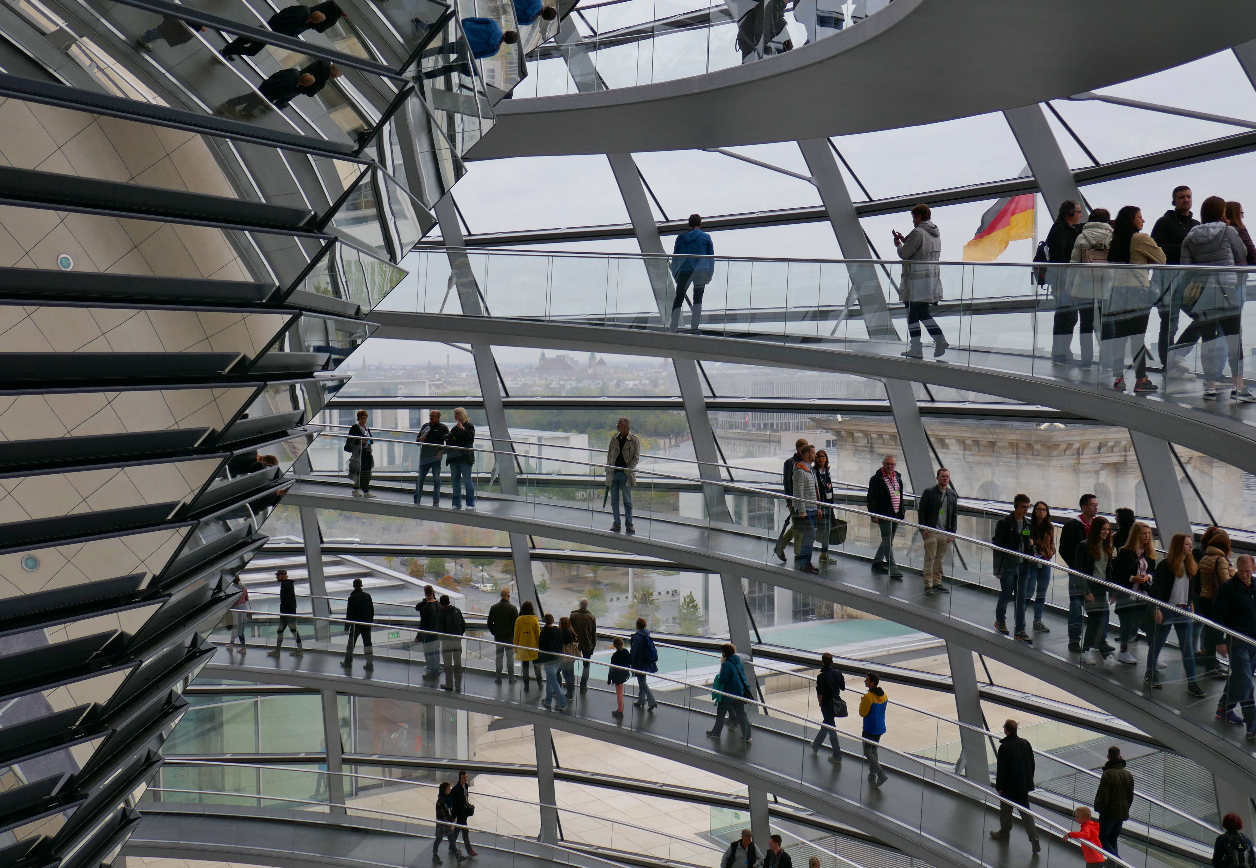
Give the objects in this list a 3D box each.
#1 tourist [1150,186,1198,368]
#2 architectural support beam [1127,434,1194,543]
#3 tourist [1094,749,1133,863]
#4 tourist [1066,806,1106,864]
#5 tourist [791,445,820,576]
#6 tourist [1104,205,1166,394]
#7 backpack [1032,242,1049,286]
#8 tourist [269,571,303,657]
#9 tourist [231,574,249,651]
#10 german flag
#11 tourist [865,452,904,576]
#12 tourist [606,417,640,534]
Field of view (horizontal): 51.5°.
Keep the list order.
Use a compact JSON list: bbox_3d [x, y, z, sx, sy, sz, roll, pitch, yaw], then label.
[{"bbox_3d":[5.342,-1.478,12.650,0.560,1.830,0.420,-2,4,-37],"label":"tourist"},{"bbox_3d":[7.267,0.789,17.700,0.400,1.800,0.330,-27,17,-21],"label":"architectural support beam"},{"bbox_3d":[6.665,5.143,17.811,0.530,1.767,0.400,-1,3,-6],"label":"tourist"},{"bbox_3d":[5.931,5.473,16.826,0.480,1.317,0.400,2,4,37],"label":"tourist"},{"bbox_3d":[2.557,1.067,18.700,0.360,1.820,0.500,2,4,32],"label":"tourist"},{"bbox_3d":[4.528,-1.211,11.650,0.420,1.670,0.500,-2,3,-30],"label":"tourist"},{"bbox_3d":[4.484,-1.851,14.100,0.200,0.460,0.300,0,3,5],"label":"backpack"},{"bbox_3d":[-6.958,3.622,26.390,0.740,1.729,0.460,0,3,6],"label":"tourist"},{"bbox_3d":[-7.790,3.577,26.000,0.500,1.620,0.480,0,3,6],"label":"tourist"},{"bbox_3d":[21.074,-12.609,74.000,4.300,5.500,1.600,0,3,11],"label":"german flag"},{"bbox_3d":[3.821,1.200,19.274,0.530,1.757,0.500,-3,4,-36],"label":"tourist"},{"bbox_3d":[-0.083,0.670,21.150,0.560,1.810,0.380,0,3,13],"label":"tourist"}]

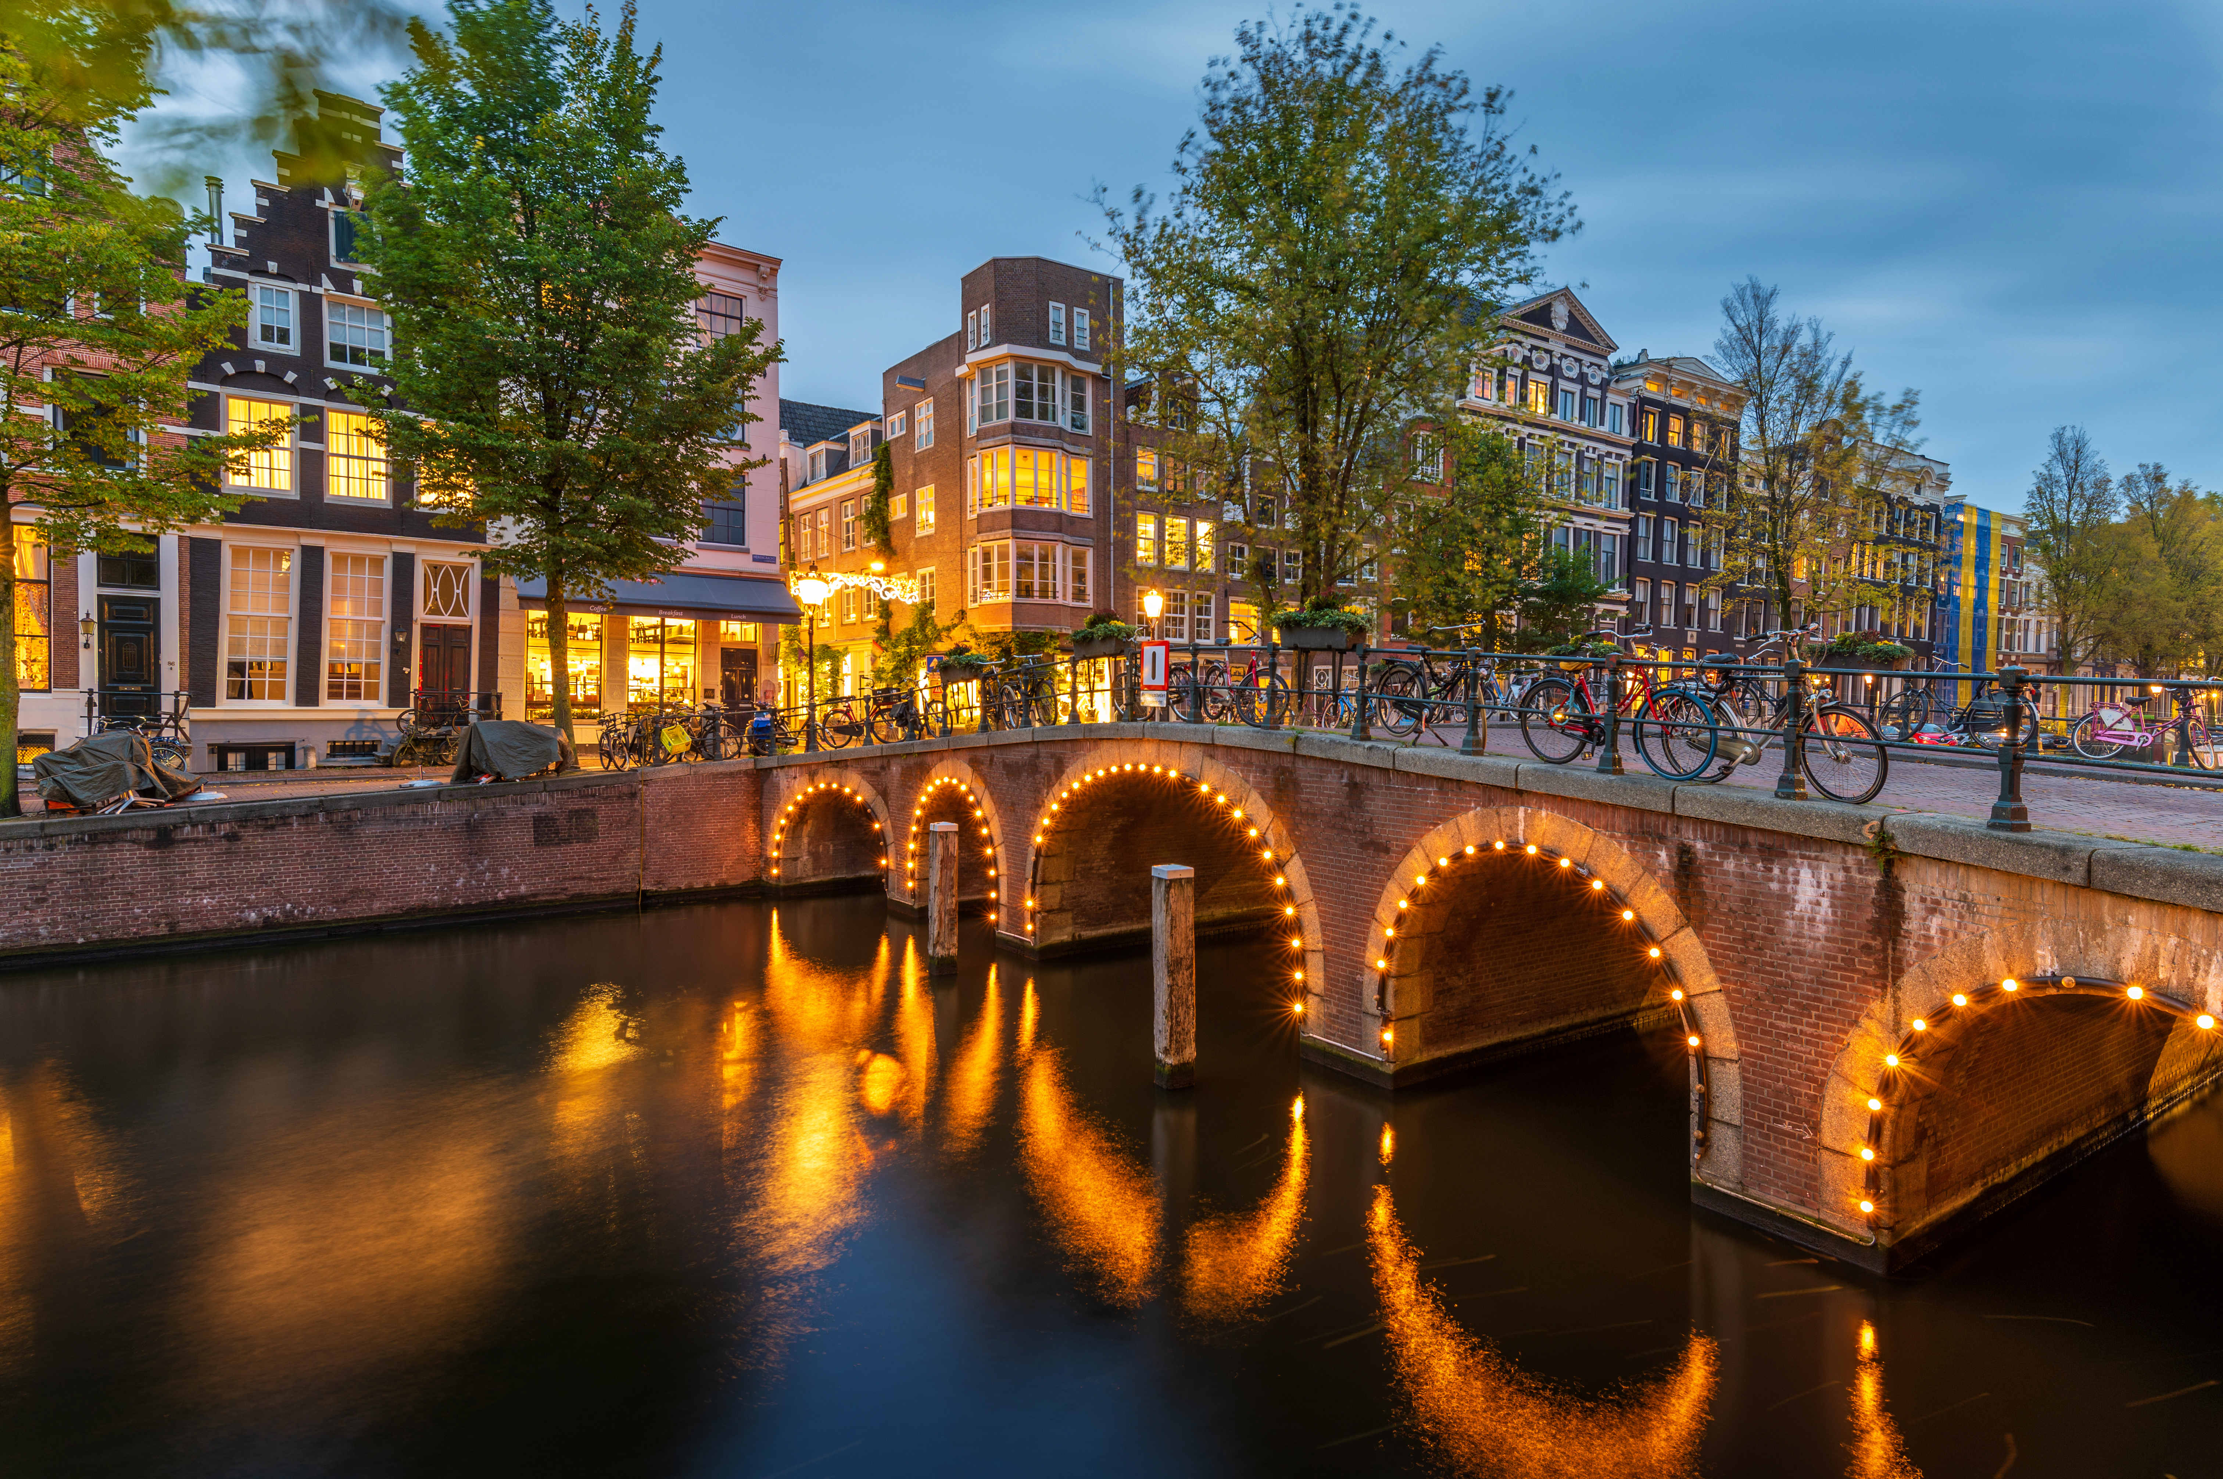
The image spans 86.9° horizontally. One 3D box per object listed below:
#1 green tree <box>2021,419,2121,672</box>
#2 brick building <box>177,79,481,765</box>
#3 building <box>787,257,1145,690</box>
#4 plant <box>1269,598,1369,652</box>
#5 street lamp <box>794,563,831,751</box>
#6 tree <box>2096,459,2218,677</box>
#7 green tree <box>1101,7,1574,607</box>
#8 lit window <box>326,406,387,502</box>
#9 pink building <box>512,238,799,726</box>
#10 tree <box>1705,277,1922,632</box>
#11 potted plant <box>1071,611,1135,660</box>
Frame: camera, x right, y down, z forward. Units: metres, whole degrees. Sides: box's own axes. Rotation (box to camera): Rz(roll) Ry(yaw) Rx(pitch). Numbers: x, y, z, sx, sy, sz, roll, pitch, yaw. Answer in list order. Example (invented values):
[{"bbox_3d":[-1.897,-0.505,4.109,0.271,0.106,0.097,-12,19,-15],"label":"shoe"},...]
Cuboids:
[{"bbox_3d":[55.194,-8.988,67.141,5.400,17.799,5.600,1,2,39],"label":"green tree"},{"bbox_3d":[-20.781,-7.160,30.944,5.960,15.468,10.000,-1,2,-39],"label":"brick building"},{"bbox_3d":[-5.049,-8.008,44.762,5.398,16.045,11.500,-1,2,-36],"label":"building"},{"bbox_3d":[2.296,-1.266,12.812,0.420,0.560,1.120,-1,2,-33],"label":"plant"},{"bbox_3d":[-6.078,-1.664,23.831,0.600,3.788,0.600,0,1,0],"label":"street lamp"},{"bbox_3d":[67.785,-9.001,75.653,7.000,17.410,7.000,1,2,42],"label":"tree"},{"bbox_3d":[6.721,-10.457,34.535,13.300,21.663,12.300,0,1,11],"label":"green tree"},{"bbox_3d":[-17.495,-6.581,27.183,1.280,2.225,0.180,-1,2,-39],"label":"lit window"},{"bbox_3d":[-15.475,-6.775,35.251,7.305,14.045,10.000,-1,2,-39],"label":"pink building"},{"bbox_3d":[29.404,-9.444,48.994,8.300,19.450,8.200,1,2,31],"label":"tree"},{"bbox_3d":[-0.122,-1.467,16.508,0.420,0.660,1.120,-1,2,-33],"label":"potted plant"}]

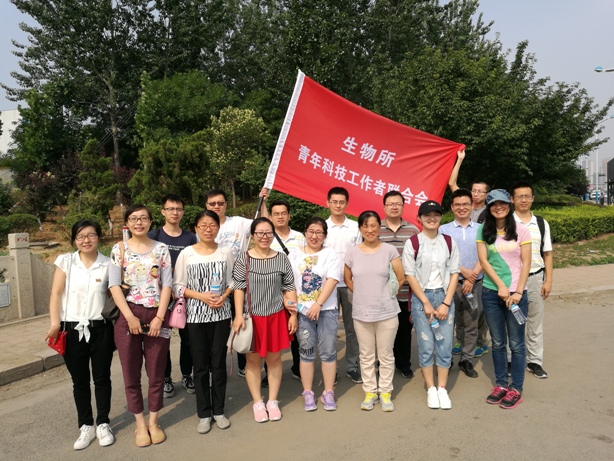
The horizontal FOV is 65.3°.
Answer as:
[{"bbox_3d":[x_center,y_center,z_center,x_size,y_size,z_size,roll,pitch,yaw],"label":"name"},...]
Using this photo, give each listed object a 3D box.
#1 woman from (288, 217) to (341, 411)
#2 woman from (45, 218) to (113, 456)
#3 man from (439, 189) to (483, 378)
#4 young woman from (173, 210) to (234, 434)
[{"bbox_3d":[0.060,0.659,3.842,0.450,1.528,0.310,-1,4,6],"label":"woman"},{"bbox_3d":[-1.571,0.720,3.411,0.460,1.583,0.330,-3,3,-18],"label":"woman"},{"bbox_3d":[1.459,0.480,4.518,0.480,1.748,0.330,-1,3,16],"label":"man"},{"bbox_3d":[-0.778,0.665,3.592,0.460,1.622,0.340,-3,3,-13],"label":"young woman"}]

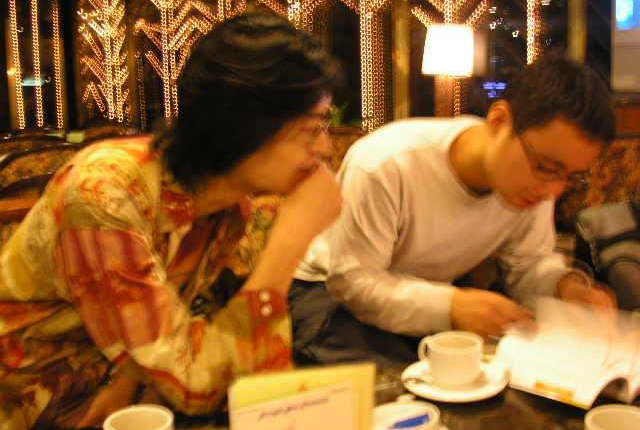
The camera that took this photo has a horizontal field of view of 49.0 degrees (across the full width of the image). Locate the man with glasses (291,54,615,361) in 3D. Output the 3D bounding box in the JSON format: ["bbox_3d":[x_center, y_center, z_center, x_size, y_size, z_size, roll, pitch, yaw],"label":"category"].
[{"bbox_3d":[0.228,0.222,1.381,0.540,1.050,0.760,-12,16,-39],"label":"man with glasses"}]

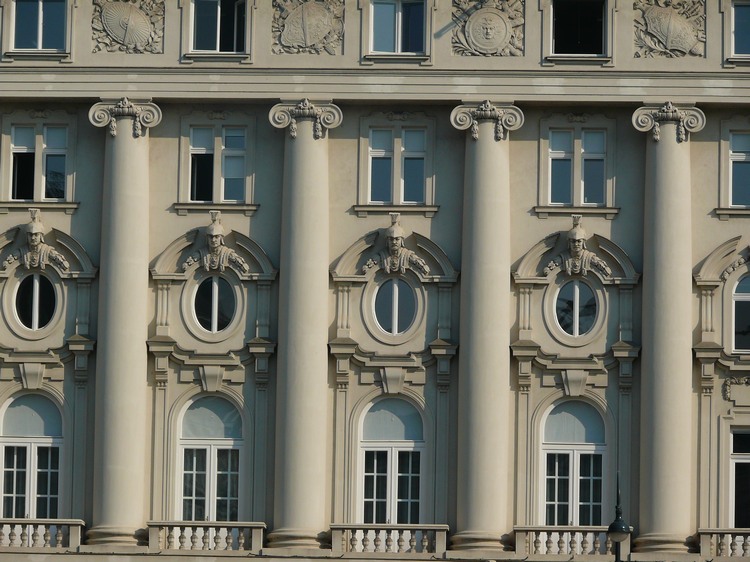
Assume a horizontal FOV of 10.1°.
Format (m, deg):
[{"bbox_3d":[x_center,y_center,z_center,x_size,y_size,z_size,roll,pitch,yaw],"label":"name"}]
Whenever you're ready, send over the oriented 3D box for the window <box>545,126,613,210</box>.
[{"bbox_3d":[4.893,-2.744,102.040,1.665,2.081,0.250,1,-6,3],"label":"window"}]

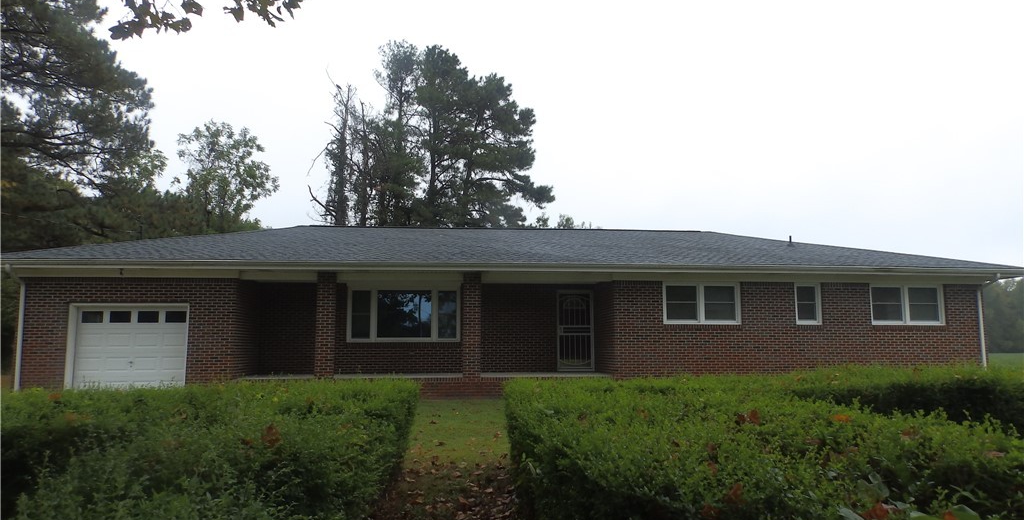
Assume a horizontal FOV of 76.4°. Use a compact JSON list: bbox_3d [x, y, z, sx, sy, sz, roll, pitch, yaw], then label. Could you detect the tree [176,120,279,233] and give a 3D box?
[{"bbox_3d":[-15.569,-1.021,35.362,5.589,13.544,5.589,0,-7,0],"label":"tree"}]

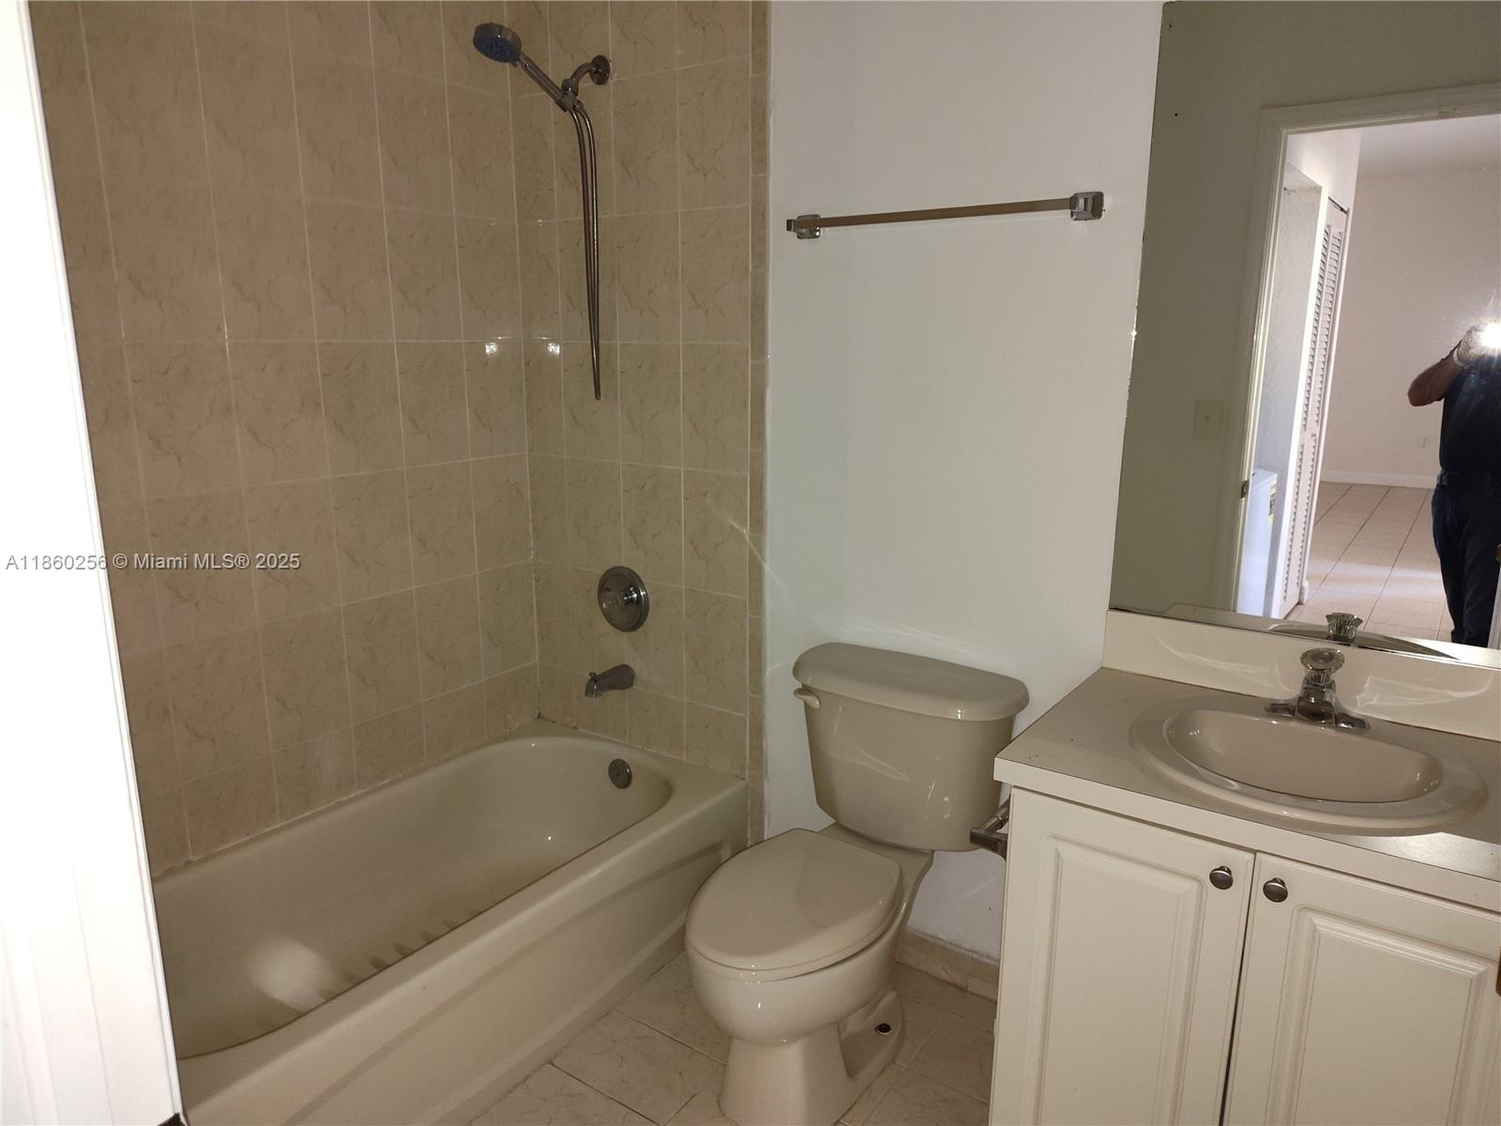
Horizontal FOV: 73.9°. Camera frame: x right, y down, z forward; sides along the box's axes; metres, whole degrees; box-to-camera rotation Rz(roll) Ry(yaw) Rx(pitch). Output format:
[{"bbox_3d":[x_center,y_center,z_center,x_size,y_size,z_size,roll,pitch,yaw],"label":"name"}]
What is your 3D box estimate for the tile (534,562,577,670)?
[{"bbox_3d":[-0.562,0.149,2.856,0.144,0.303,0.010,9,16,34],"label":"tile"}]

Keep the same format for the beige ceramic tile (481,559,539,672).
[{"bbox_3d":[-0.688,0.158,2.818,0.010,0.304,0.203,9,15,34],"label":"beige ceramic tile"}]

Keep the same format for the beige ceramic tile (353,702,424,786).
[{"bbox_3d":[-0.920,0.460,2.544,0.010,0.164,0.200,9,16,34],"label":"beige ceramic tile"}]

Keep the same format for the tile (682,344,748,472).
[{"bbox_3d":[-0.082,-0.371,2.397,0.201,0.303,0.010,9,16,34],"label":"tile"}]

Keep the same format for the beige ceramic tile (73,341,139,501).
[{"bbox_3d":[-1.268,-0.256,1.870,0.010,0.302,0.200,9,16,34],"label":"beige ceramic tile"}]

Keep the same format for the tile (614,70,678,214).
[{"bbox_3d":[-0.245,-0.989,2.364,0.200,0.301,0.010,9,15,34],"label":"tile"}]

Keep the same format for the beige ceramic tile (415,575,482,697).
[{"bbox_3d":[-0.801,0.194,2.646,0.010,0.302,0.200,9,15,34],"label":"beige ceramic tile"}]

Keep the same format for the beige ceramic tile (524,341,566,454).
[{"bbox_3d":[-0.559,-0.447,2.719,0.145,0.302,0.010,9,16,34],"label":"beige ceramic tile"}]

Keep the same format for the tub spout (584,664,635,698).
[{"bbox_3d":[-0.377,0.313,2.663,0.058,0.070,0.138,9,15,34],"label":"tub spout"}]

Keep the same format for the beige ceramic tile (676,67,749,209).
[{"bbox_3d":[-0.080,-0.964,2.257,0.200,0.302,0.010,9,15,34],"label":"beige ceramic tile"}]

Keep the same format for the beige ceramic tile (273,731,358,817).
[{"bbox_3d":[-1.037,0.500,2.383,0.010,0.169,0.201,9,15,34],"label":"beige ceramic tile"}]

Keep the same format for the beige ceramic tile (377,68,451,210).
[{"bbox_3d":[-0.800,-0.999,2.383,0.010,0.304,0.201,9,15,34],"label":"beige ceramic tile"}]

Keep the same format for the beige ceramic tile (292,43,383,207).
[{"bbox_3d":[-0.916,-0.962,2.221,0.010,0.304,0.201,9,15,34],"label":"beige ceramic tile"}]

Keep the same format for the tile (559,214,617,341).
[{"bbox_3d":[-0.411,-0.718,2.543,0.200,0.301,0.010,9,15,34],"label":"tile"}]

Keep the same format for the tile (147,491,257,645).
[{"bbox_3d":[-1.149,0.007,2.095,0.010,0.303,0.201,9,16,34],"label":"tile"}]

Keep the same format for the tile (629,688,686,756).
[{"bbox_3d":[-0.252,0.428,2.700,0.201,0.163,0.010,9,15,34],"label":"tile"}]

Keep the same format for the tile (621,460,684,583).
[{"bbox_3d":[-0.249,-0.099,2.567,0.200,0.301,0.010,9,15,34],"label":"tile"}]

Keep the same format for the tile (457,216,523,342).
[{"bbox_3d":[-0.681,-0.734,2.606,0.010,0.302,0.201,9,15,34],"label":"tile"}]

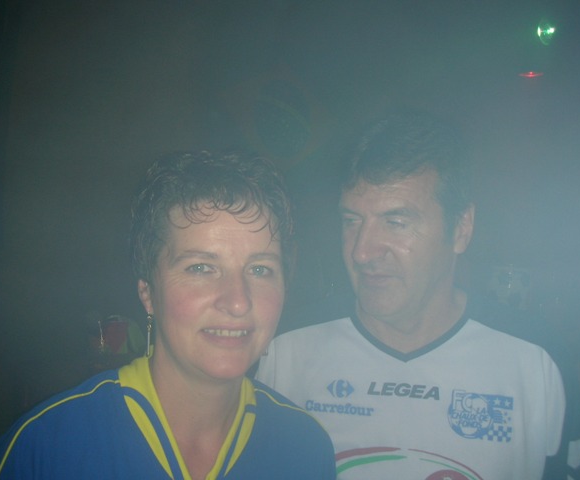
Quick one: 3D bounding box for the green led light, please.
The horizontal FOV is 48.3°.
[{"bbox_3d":[1.268,-1.026,3.200,0.100,0.110,0.070,-4,9,45],"label":"green led light"}]

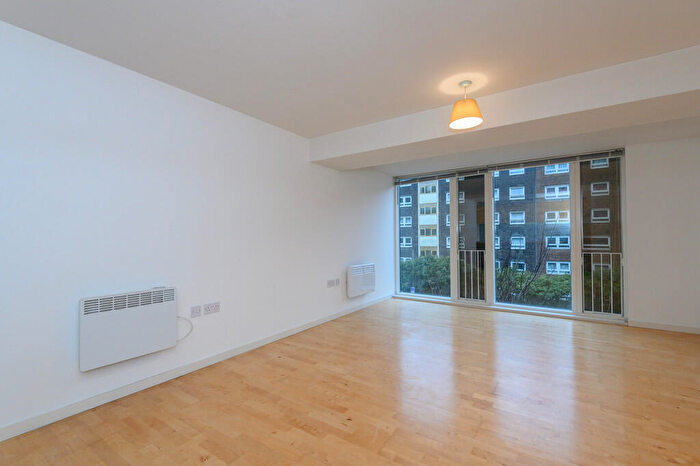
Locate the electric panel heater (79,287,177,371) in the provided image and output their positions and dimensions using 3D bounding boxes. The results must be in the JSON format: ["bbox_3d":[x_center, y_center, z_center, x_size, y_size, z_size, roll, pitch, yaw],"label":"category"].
[{"bbox_3d":[-1.539,0.644,2.188,0.090,0.446,0.581,-1,-1,34],"label":"electric panel heater"}]

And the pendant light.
[{"bbox_3d":[0.909,-1.014,2.440,0.254,0.318,0.254,-1,-1,34],"label":"pendant light"}]

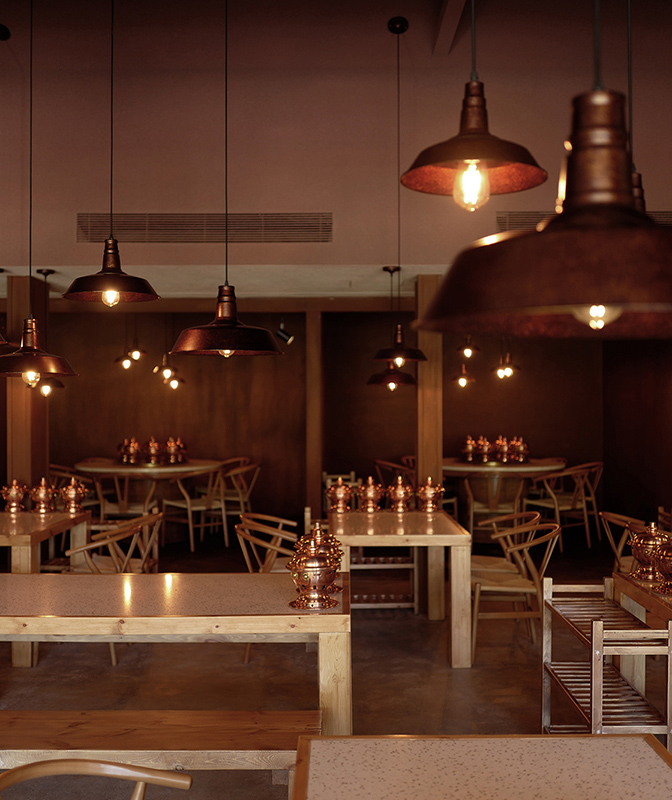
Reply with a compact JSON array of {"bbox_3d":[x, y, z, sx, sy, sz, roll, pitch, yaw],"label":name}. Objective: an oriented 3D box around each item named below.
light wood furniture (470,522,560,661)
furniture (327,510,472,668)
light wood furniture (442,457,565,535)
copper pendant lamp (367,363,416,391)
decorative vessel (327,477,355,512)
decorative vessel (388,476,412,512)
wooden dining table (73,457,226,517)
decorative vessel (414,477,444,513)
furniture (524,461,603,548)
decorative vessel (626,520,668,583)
[{"bbox_3d":[1.080,1.126,5.680,0.560,0.750,0.560,0,0,1],"label":"light wood furniture"},{"bbox_3d":[0.367,1.162,5.983,0.827,0.761,1.304,0,-1,1],"label":"furniture"},{"bbox_3d":[1.634,1.040,9.720,1.512,0.790,1.512,0,-1,1],"label":"light wood furniture"},{"bbox_3d":[0.411,-0.205,6.850,0.360,0.280,0.360,0,0,0],"label":"copper pendant lamp"},{"bbox_3d":[0.031,0.651,6.410,0.215,0.238,0.215,0,0,0],"label":"decorative vessel"},{"bbox_3d":[0.438,0.645,6.400,0.195,0.243,0.190,0,0,1],"label":"decorative vessel"},{"bbox_3d":[-1.927,1.038,9.601,1.502,0.790,1.502,0,-1,1],"label":"wooden dining table"},{"bbox_3d":[0.642,0.651,6.410,0.215,0.238,0.215,0,0,0],"label":"decorative vessel"},{"bbox_3d":[2.090,1.000,8.680,0.550,0.760,0.530,0,0,-45],"label":"furniture"},{"bbox_3d":[1.359,0.651,4.030,0.215,0.238,0.215,0,0,0],"label":"decorative vessel"}]

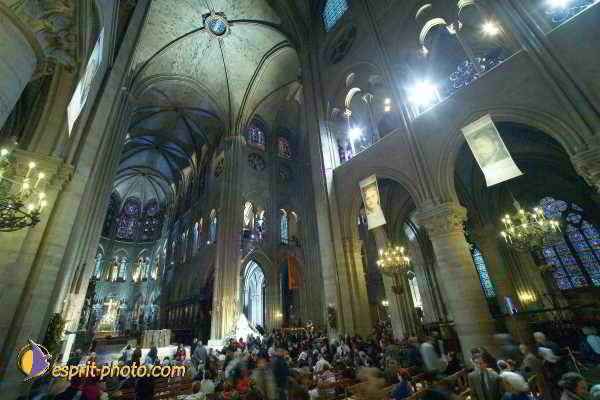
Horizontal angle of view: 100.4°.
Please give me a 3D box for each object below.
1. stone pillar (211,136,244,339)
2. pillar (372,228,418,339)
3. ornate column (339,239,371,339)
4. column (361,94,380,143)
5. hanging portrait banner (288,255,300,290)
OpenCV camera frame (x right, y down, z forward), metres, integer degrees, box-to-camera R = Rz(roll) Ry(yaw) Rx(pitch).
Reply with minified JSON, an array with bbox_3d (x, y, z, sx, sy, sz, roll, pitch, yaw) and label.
[{"bbox_3d":[-7.867,2.765,28.810,2.500,23.520,2.500,14,-30,-36],"label":"stone pillar"},{"bbox_3d":[6.713,5.646,17.776,1.500,7.420,1.500,14,-30,-36],"label":"pillar"},{"bbox_3d":[3.055,4.886,13.546,1.050,5.870,1.050,14,-30,-36],"label":"ornate column"},{"bbox_3d":[4.442,-5.064,15.461,0.420,3.650,0.420,14,-30,-36],"label":"column"},{"bbox_3d":[-0.631,8.963,31.138,1.750,4.340,0.100,14,-30,-36],"label":"hanging portrait banner"}]

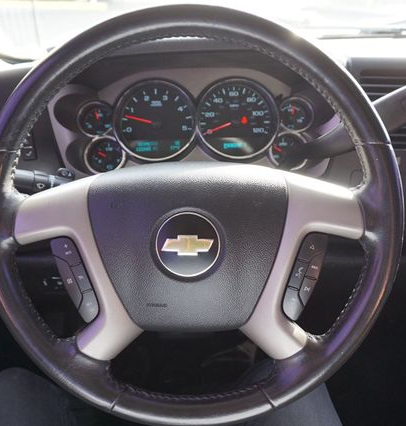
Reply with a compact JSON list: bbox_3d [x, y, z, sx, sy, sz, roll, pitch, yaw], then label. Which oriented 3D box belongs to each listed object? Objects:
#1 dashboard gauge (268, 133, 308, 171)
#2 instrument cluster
[{"bbox_3d":[0.115,-0.082,0.582,0.056,0.053,0.020,-2,0,-2],"label":"dashboard gauge"},{"bbox_3d":[-0.019,-0.113,0.580,0.346,0.129,0.050,-2,0,-2],"label":"instrument cluster"}]

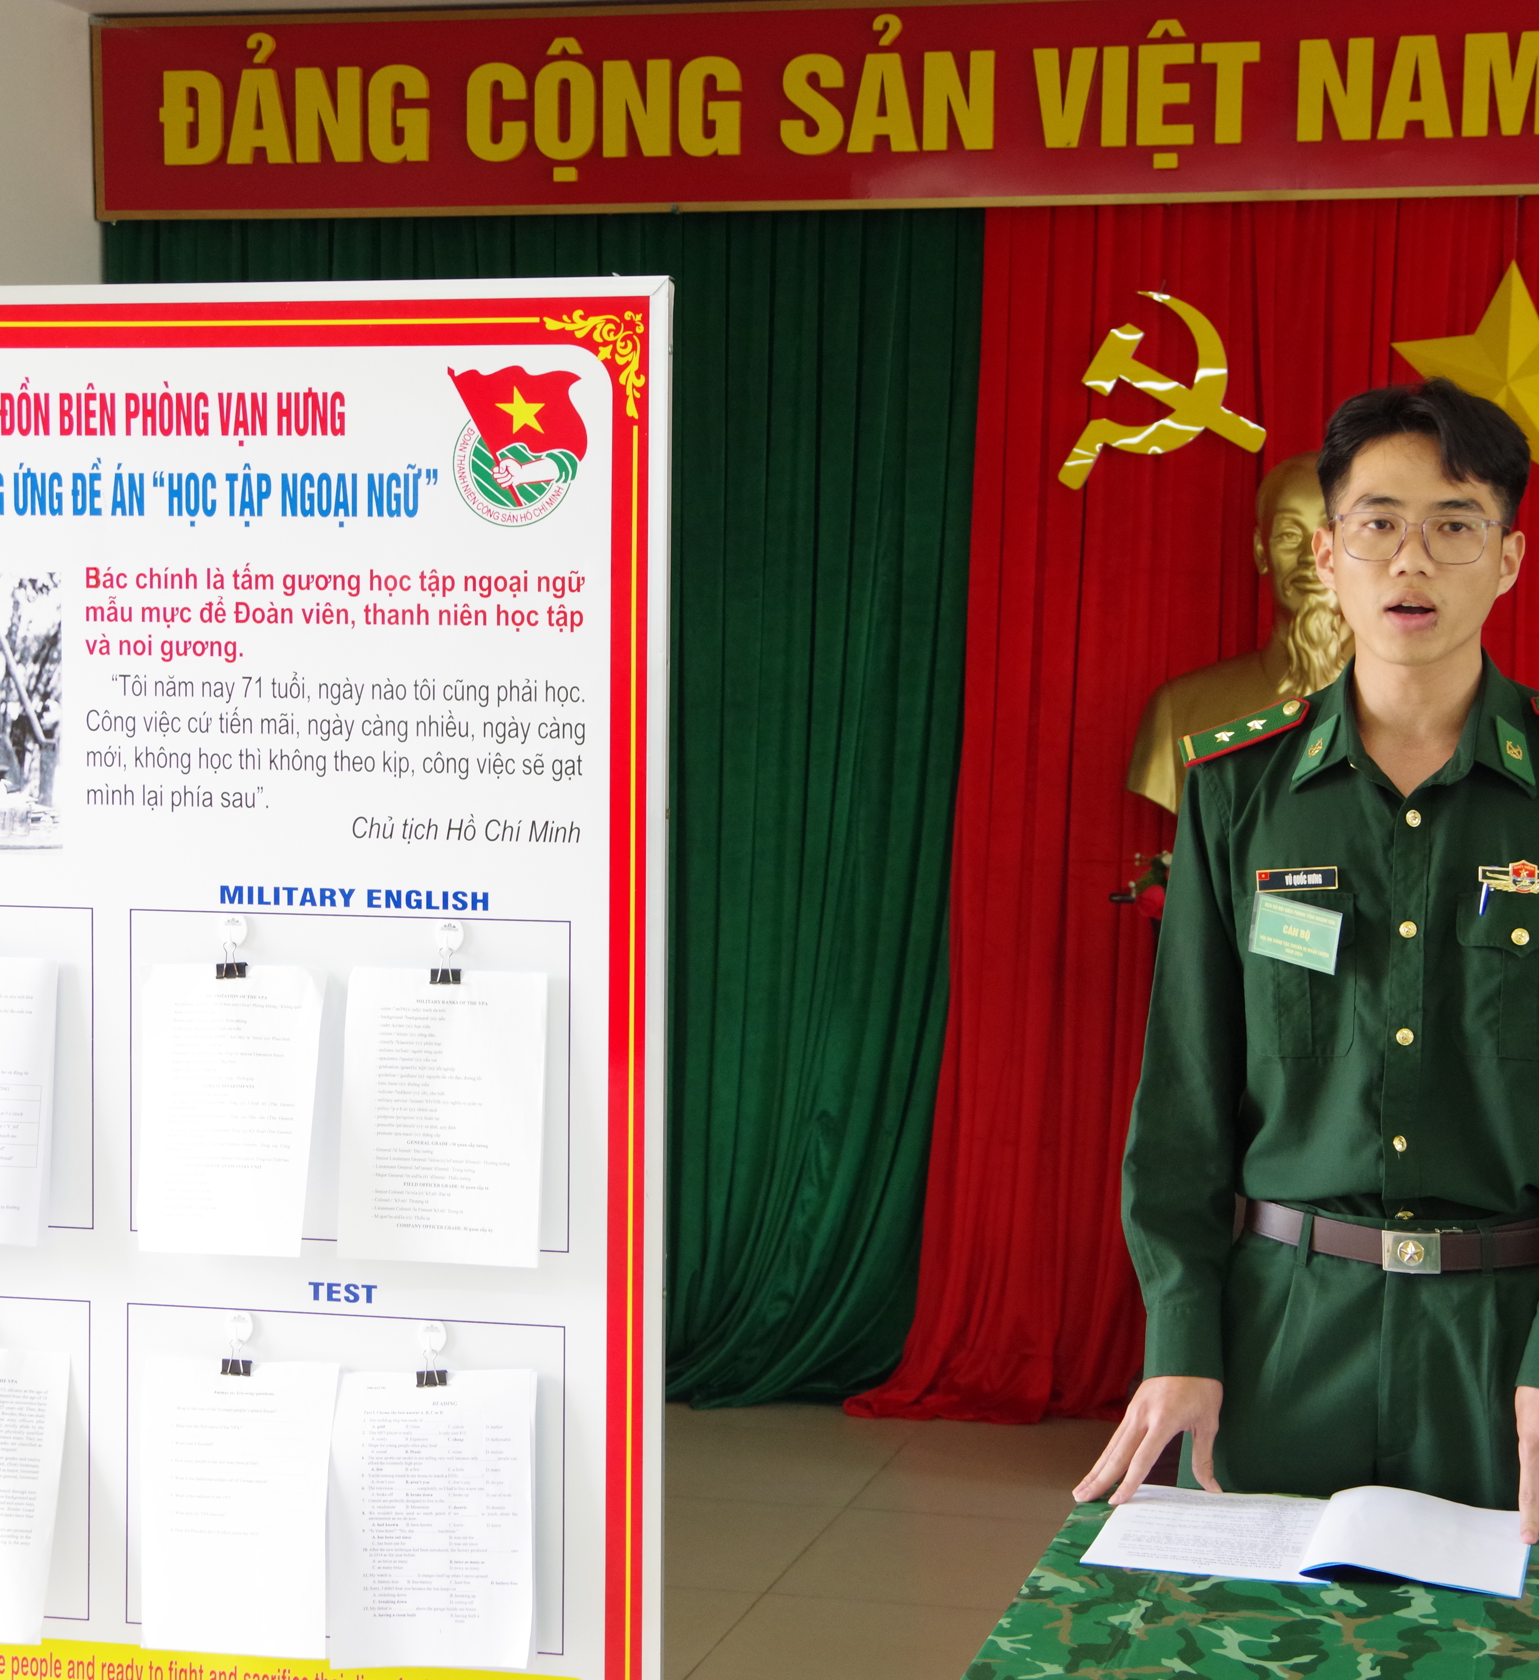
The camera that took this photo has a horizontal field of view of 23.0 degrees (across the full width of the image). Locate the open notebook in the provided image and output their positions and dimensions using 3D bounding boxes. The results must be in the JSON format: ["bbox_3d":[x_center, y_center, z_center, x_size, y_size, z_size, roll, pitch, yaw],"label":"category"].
[{"bbox_3d":[0.477,0.596,3.288,0.370,0.025,0.310,1,4,13],"label":"open notebook"}]

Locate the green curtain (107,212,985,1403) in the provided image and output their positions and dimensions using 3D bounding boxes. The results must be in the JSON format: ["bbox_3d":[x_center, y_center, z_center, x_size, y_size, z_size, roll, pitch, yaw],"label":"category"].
[{"bbox_3d":[-0.477,-0.100,7.526,1.830,2.400,0.200,1,4,13],"label":"green curtain"}]

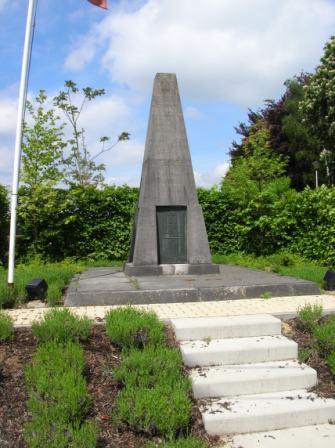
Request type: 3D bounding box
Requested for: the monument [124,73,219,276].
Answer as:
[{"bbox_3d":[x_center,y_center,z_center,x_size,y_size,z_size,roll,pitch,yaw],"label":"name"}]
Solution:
[{"bbox_3d":[-0.010,-1.030,9.300,1.760,4.030,1.580,-1,0,-7],"label":"monument"}]

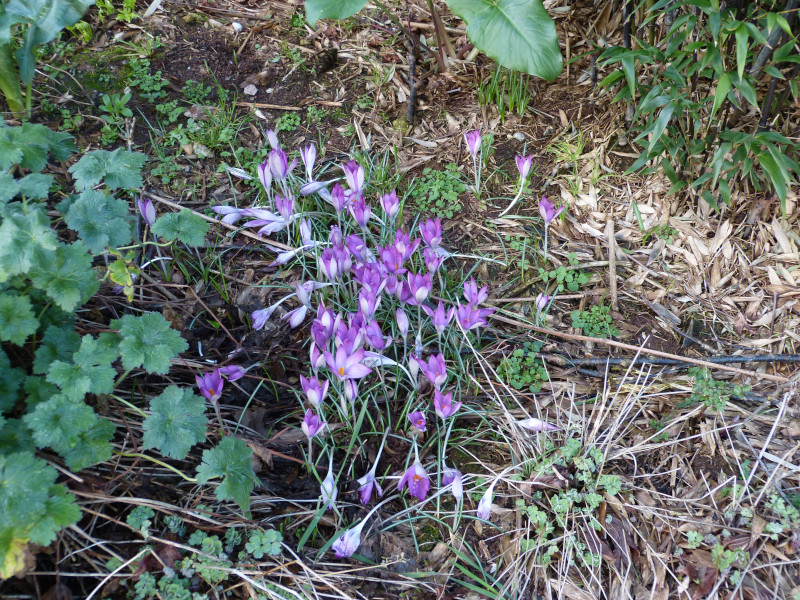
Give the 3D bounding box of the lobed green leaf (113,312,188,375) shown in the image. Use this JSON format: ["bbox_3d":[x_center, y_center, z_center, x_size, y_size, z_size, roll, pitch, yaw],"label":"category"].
[{"bbox_3d":[-0.303,0.053,1.122,0.086,0.020,0.083,0,57,0],"label":"lobed green leaf"}]

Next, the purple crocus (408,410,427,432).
[{"bbox_3d":[0.021,0.145,1.102,0.024,0.024,0.034,5,2,6],"label":"purple crocus"}]

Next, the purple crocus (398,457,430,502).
[{"bbox_3d":[0.017,0.205,1.057,0.036,0.034,0.047,-3,75,-1],"label":"purple crocus"}]

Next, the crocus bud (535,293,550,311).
[{"bbox_3d":[0.191,0.002,1.230,0.018,0.026,0.018,0,43,0],"label":"crocus bud"}]

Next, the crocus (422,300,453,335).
[{"bbox_3d":[0.048,0.023,1.193,0.037,0.044,0.036,0,42,0],"label":"crocus"}]

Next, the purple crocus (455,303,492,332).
[{"bbox_3d":[0.096,0.021,1.206,0.050,0.040,0.050,0,59,0],"label":"purple crocus"}]

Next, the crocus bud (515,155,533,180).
[{"bbox_3d":[0.198,-0.210,1.466,0.024,0.040,0.024,2,42,-2],"label":"crocus bud"}]

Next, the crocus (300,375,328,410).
[{"bbox_3d":[-0.099,0.106,1.070,0.033,0.039,0.032,0,43,0],"label":"crocus"}]

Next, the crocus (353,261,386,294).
[{"bbox_3d":[-0.039,-0.029,1.200,0.042,0.036,0.040,0,43,0],"label":"crocus"}]

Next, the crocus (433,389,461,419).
[{"bbox_3d":[0.055,0.122,1.094,0.033,0.044,0.033,2,53,-2],"label":"crocus"}]

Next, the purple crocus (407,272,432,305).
[{"bbox_3d":[0.026,-0.015,1.212,0.034,0.043,0.034,0,48,0],"label":"purple crocus"}]

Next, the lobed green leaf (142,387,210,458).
[{"bbox_3d":[-0.258,0.141,1.062,0.077,0.020,0.082,2,72,-2],"label":"lobed green leaf"}]

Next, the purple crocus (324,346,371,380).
[{"bbox_3d":[-0.060,0.075,1.090,0.055,0.035,0.050,0,43,0],"label":"purple crocus"}]

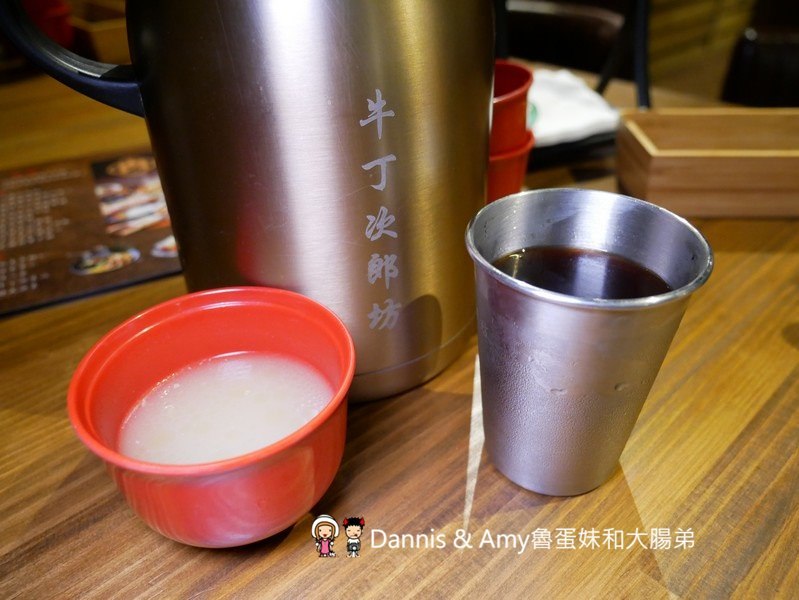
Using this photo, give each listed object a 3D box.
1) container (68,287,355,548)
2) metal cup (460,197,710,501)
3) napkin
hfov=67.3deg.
[{"bbox_3d":[-0.065,0.047,0.233,0.098,0.059,0.098,-1,36,0],"label":"container"},{"bbox_3d":[0.065,0.019,0.235,0.081,0.099,0.081,-1,36,0],"label":"metal cup"},{"bbox_3d":[0.129,-0.172,0.531,0.095,0.034,0.120,-10,36,-12],"label":"napkin"}]

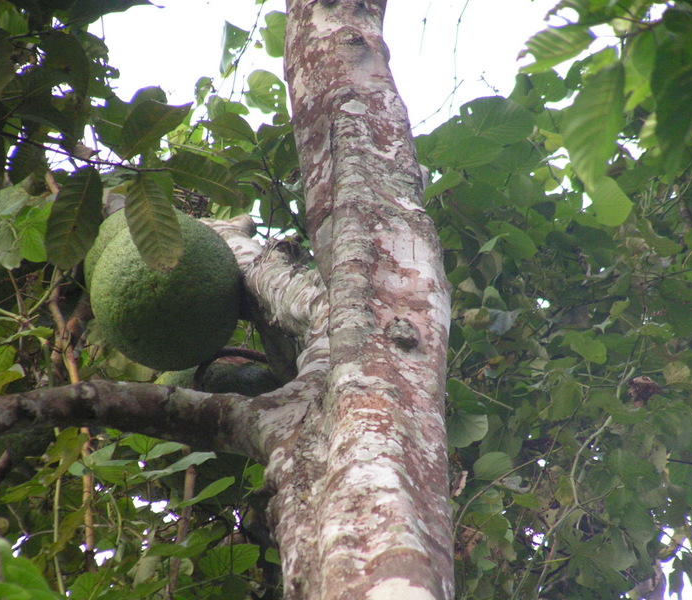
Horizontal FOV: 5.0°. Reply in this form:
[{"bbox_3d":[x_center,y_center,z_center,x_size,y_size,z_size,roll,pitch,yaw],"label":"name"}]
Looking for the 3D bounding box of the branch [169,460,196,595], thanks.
[{"bbox_3d":[-0.315,0.440,15.300,0.019,0.269,0.019,8,-20,3],"label":"branch"}]

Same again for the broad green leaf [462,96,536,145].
[{"bbox_3d":[0.343,-0.404,17.900,0.177,0.110,0.027,14,19,-5],"label":"broad green leaf"}]

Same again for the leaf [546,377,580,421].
[{"bbox_3d":[0.487,0.223,17.800,0.076,0.104,0.025,18,18,-6],"label":"leaf"}]

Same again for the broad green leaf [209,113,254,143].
[{"bbox_3d":[-0.247,-0.369,17.000,0.118,0.059,0.025,28,17,-9],"label":"broad green leaf"}]

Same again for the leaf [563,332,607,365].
[{"bbox_3d":[0.510,0.102,17.000,0.107,0.060,0.025,32,25,20],"label":"leaf"}]

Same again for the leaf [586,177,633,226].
[{"bbox_3d":[0.508,-0.194,15.500,0.098,0.105,0.035,0,-20,0],"label":"leaf"}]

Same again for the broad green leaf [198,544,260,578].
[{"bbox_3d":[-0.232,0.520,15.800,0.123,0.025,0.091,-11,-45,0],"label":"broad green leaf"}]

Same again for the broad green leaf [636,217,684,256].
[{"bbox_3d":[0.680,-0.137,17.200,0.030,0.121,0.061,-30,-28,-57],"label":"broad green leaf"}]

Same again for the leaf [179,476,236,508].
[{"bbox_3d":[-0.275,0.383,15.800,0.123,0.025,0.056,-26,-30,-10],"label":"leaf"}]

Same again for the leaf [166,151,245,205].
[{"bbox_3d":[-0.262,-0.225,14.700,0.155,0.074,0.033,20,-19,7],"label":"leaf"}]

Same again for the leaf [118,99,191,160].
[{"bbox_3d":[-0.352,-0.312,14.700,0.166,0.078,0.033,-39,-15,-13],"label":"leaf"}]

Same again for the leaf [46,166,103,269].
[{"bbox_3d":[-0.500,-0.152,14.700,0.096,0.192,0.037,14,-19,5],"label":"leaf"}]

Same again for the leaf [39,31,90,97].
[{"bbox_3d":[-0.584,-0.491,16.500,0.106,0.145,0.026,12,19,-4],"label":"leaf"}]

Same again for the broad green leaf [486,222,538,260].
[{"bbox_3d":[0.335,-0.118,16.000,0.109,0.072,0.036,25,-18,9],"label":"broad green leaf"}]

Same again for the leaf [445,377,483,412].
[{"bbox_3d":[0.247,0.199,16.600,0.088,0.075,0.025,38,15,15],"label":"leaf"}]

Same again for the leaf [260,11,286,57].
[{"bbox_3d":[-0.134,-0.511,15.300,0.069,0.092,0.031,0,-20,0],"label":"leaf"}]

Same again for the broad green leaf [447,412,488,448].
[{"bbox_3d":[0.238,0.258,15.700,0.087,0.073,0.035,0,-20,0],"label":"broad green leaf"}]

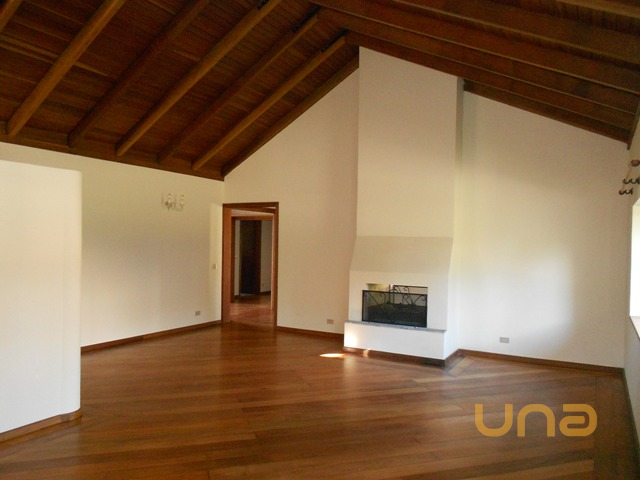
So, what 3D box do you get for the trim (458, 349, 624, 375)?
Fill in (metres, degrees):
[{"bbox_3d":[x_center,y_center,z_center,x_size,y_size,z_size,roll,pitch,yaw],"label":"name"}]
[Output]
[{"bbox_3d":[2.740,1.546,6.132,1.940,0.090,0.025,1,0,29],"label":"trim"}]

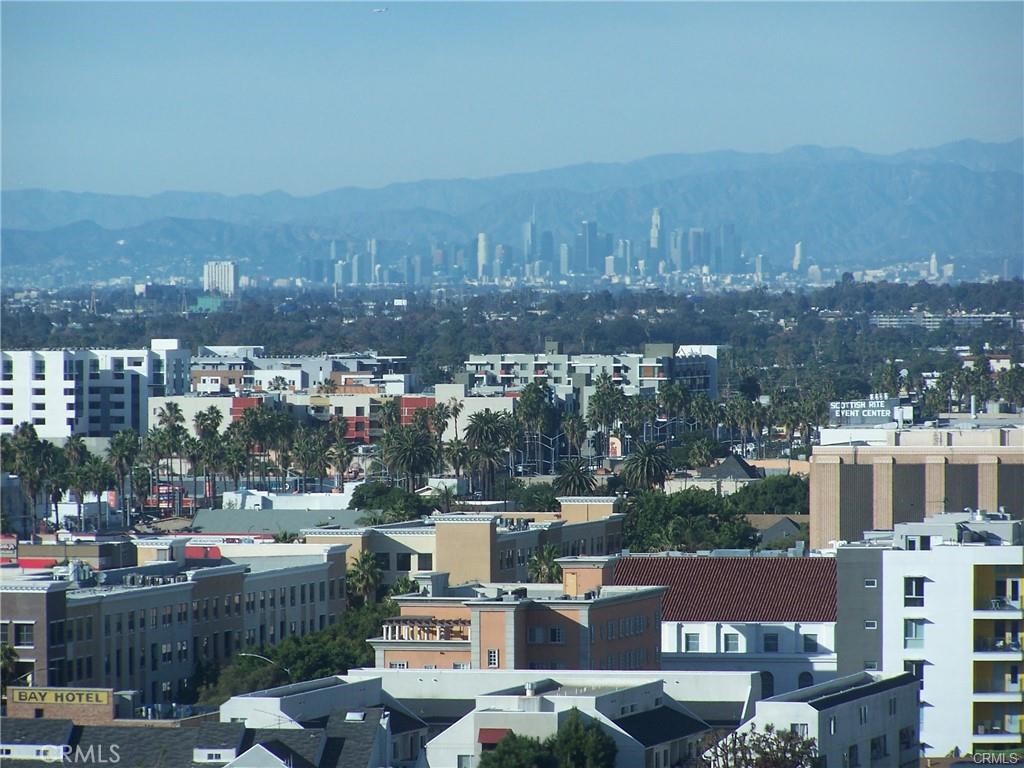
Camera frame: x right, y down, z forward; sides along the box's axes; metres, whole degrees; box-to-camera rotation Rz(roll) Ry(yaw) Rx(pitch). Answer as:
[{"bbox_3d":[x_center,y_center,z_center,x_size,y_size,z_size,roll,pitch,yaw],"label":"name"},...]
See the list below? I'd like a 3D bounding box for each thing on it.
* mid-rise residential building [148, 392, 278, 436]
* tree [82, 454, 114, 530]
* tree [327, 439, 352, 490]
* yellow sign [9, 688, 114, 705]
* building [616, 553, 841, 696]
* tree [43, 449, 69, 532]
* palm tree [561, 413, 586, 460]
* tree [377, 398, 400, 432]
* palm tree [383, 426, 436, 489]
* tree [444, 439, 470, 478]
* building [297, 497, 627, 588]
[{"bbox_3d":[-58.600,10.020,1556.360,24.500,15.420,25.000,0,1,12],"label":"mid-rise residential building"},{"bbox_3d":[-62.240,16.350,1193.270,4.820,11.500,4.820,0,1,0],"label":"tree"},{"bbox_3d":[-29.829,15.279,1378.842,4.174,11.603,4.174,0,1,12],"label":"tree"},{"bbox_3d":[-30.070,20.846,528.000,6.660,0.986,0.150,0,1,12],"label":"yellow sign"},{"bbox_3d":[20.870,21.950,697.210,24.000,14.200,20.000,0,1,12],"label":"building"},{"bbox_3d":[-69.138,16.469,1200.598,3.938,14.011,3.938,0,1,0],"label":"tree"},{"bbox_3d":[12.174,12.180,1569.284,5.147,12.683,5.147,0,1,0],"label":"palm tree"},{"bbox_3d":[-21.810,11.040,1400.110,4.240,16.960,4.240,0,1,0],"label":"tree"},{"bbox_3d":[-16.160,13.970,1250.100,8.510,15.170,8.510,0,1,0],"label":"palm tree"},{"bbox_3d":[-9.830,14.480,1429.890,4.690,9.300,4.690,0,1,0],"label":"tree"},{"bbox_3d":[-4.560,19.850,822.500,20.000,15.000,64.000,0,1,12],"label":"building"}]

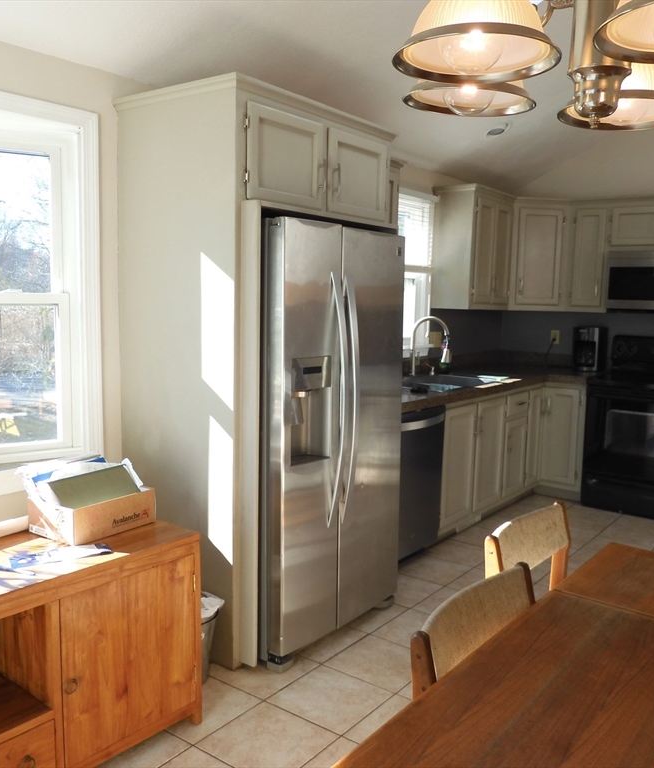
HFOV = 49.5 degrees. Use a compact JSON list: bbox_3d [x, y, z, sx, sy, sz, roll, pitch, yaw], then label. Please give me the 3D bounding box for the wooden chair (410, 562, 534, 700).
[{"bbox_3d":[0.482,0.841,1.387,0.510,0.790,0.490,6,8,37],"label":"wooden chair"}]

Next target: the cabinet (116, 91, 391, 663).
[{"bbox_3d":[-0.283,-0.063,3.274,0.712,2.232,1.081,6,8,37],"label":"cabinet"}]

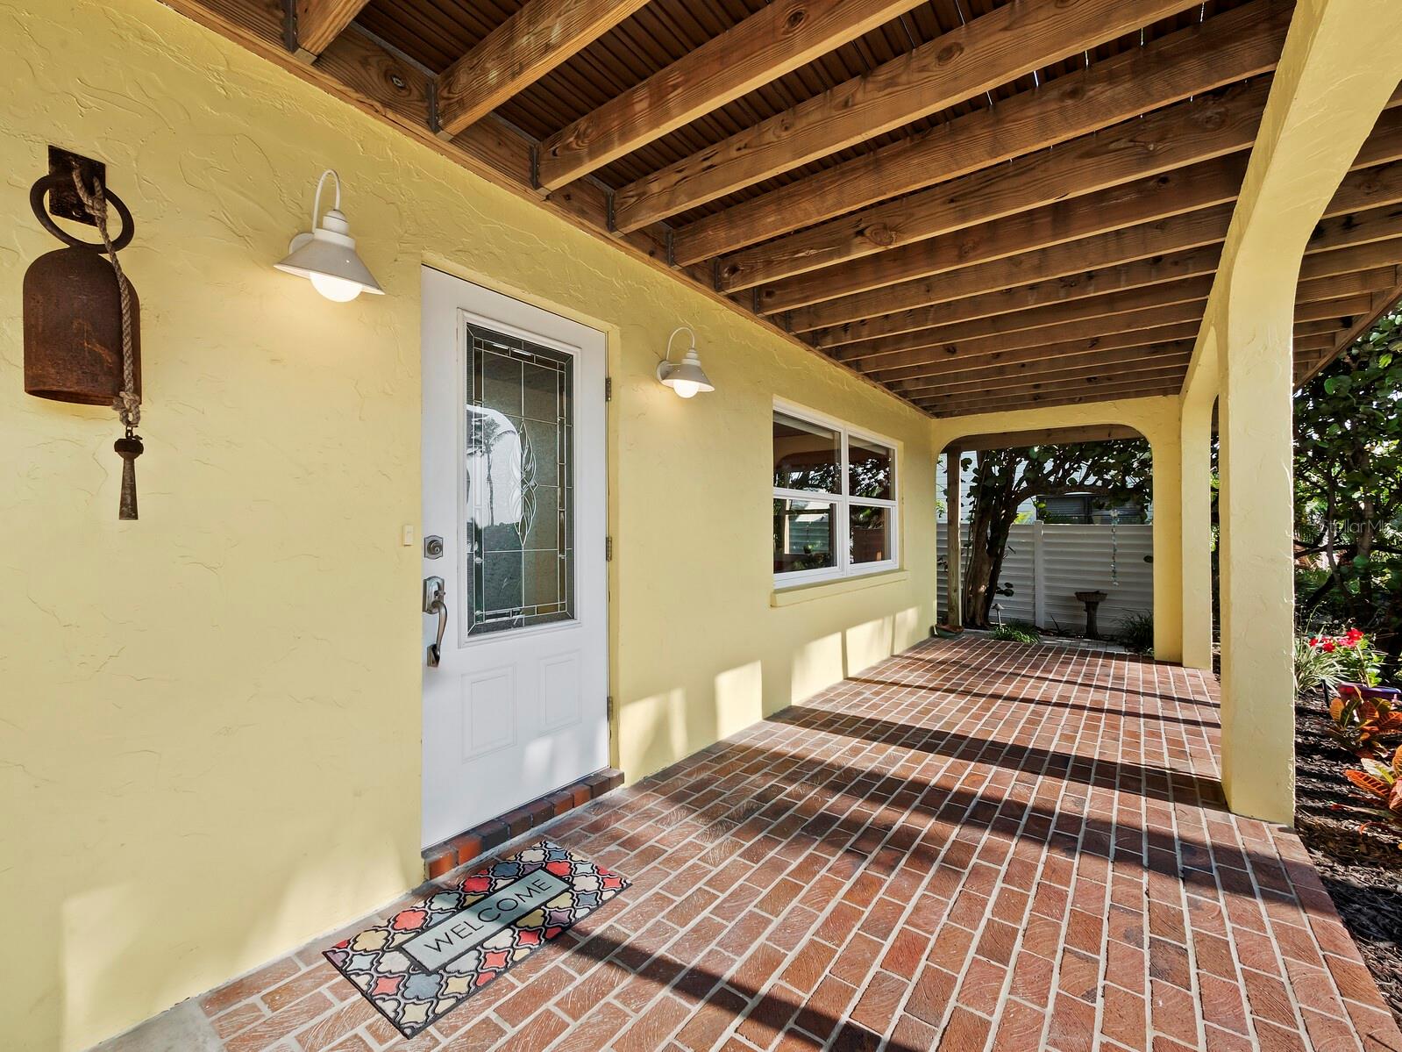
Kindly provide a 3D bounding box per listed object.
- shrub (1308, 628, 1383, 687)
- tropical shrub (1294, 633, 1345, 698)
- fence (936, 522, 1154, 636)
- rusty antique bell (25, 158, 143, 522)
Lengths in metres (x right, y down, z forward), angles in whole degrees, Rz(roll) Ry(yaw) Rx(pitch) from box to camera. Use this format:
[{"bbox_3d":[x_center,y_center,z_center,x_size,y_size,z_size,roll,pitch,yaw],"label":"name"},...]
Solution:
[{"bbox_3d":[4.774,0.978,4.200,0.400,0.410,0.400,0,0,38],"label":"shrub"},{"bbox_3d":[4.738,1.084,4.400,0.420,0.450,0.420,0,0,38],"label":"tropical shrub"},{"bbox_3d":[4.455,0.677,7.380,2.700,1.380,0.090,0,0,38],"label":"fence"},{"bbox_3d":[-1.376,-0.447,1.274,0.190,0.850,0.185,0,0,38],"label":"rusty antique bell"}]

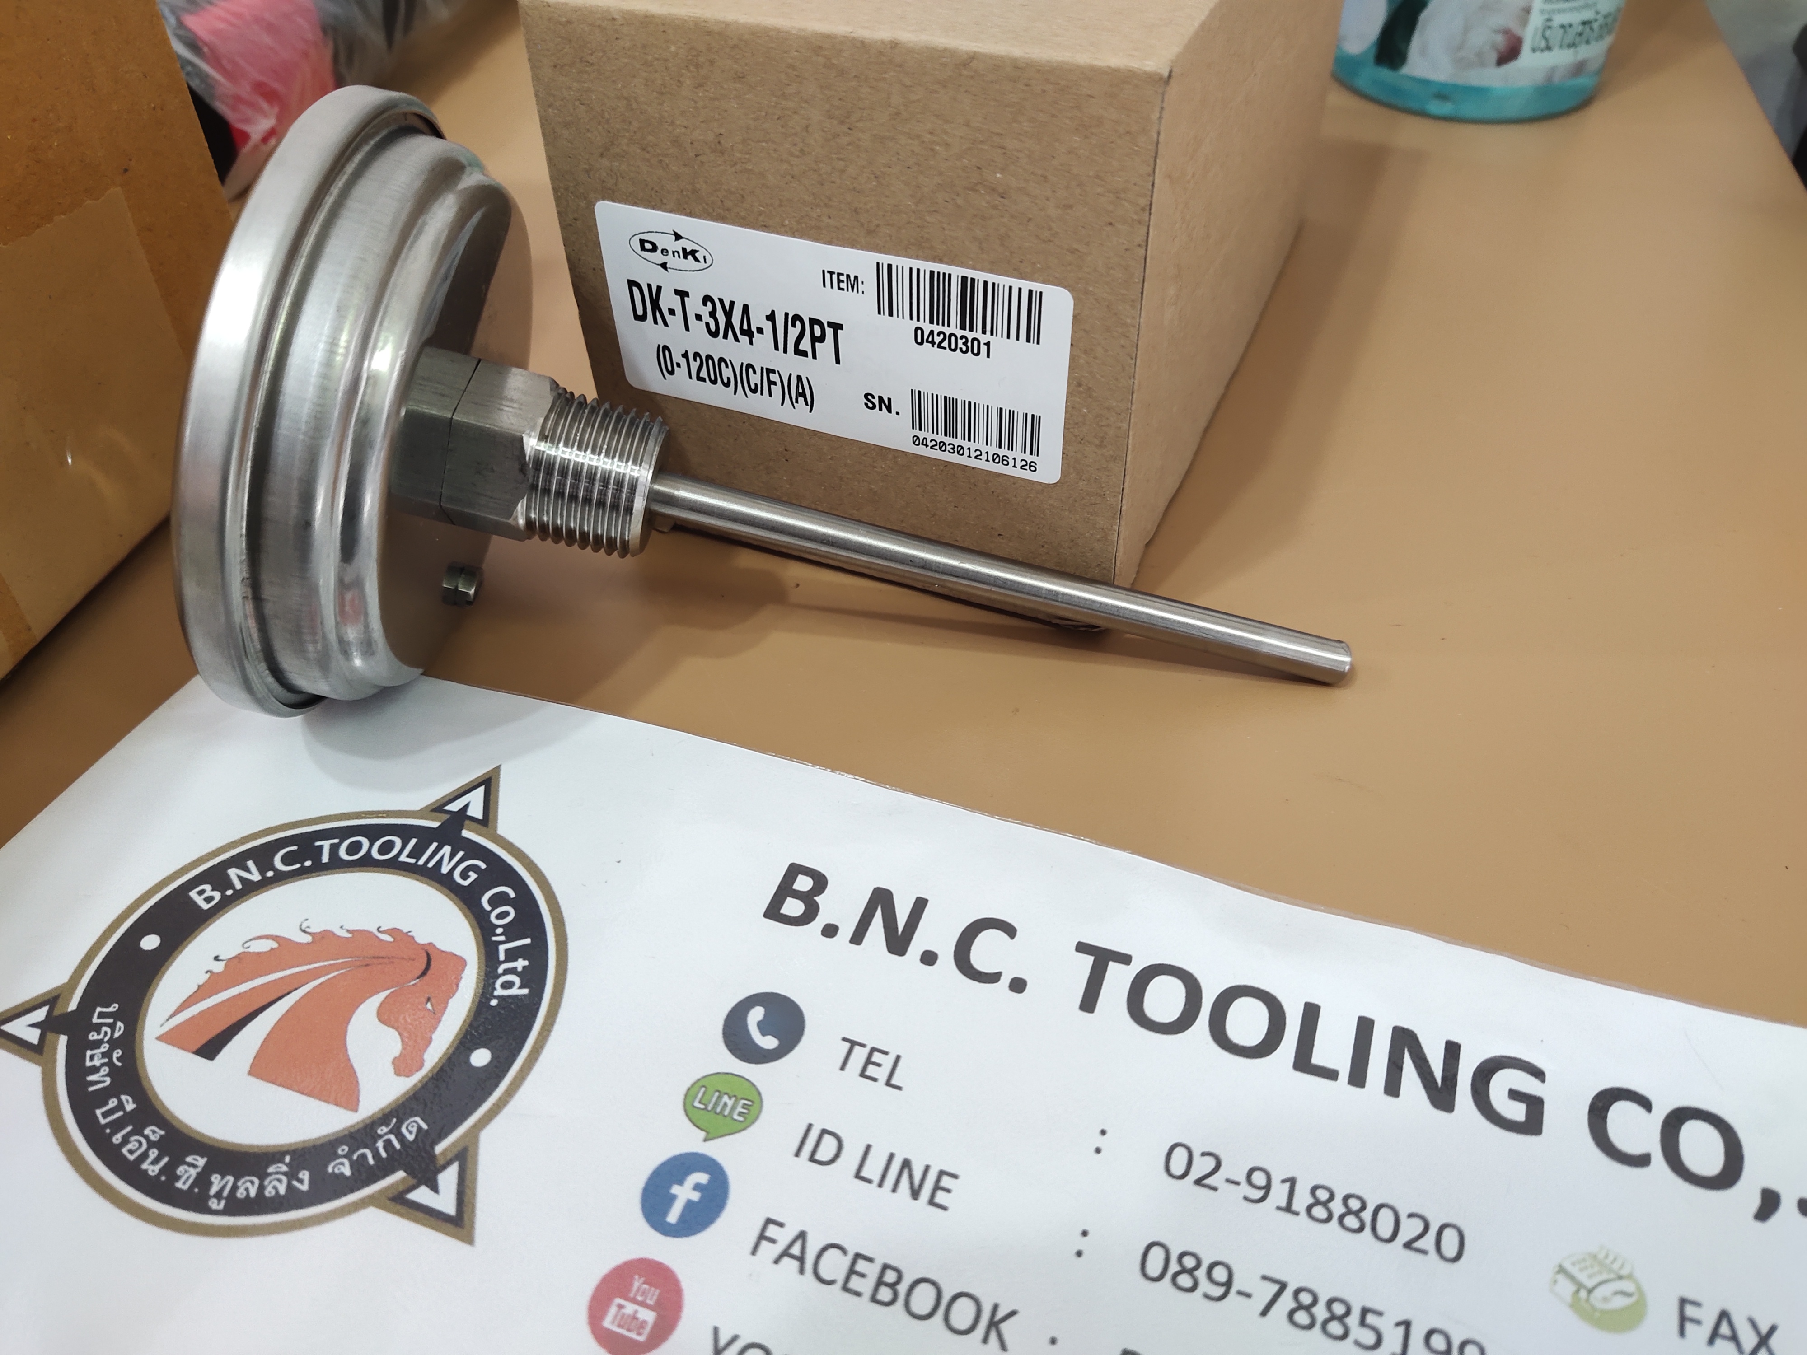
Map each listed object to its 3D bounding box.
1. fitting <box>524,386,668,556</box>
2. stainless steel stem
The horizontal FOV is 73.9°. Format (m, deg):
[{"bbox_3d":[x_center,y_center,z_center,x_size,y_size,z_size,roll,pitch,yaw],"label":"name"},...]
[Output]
[{"bbox_3d":[-0.042,-0.028,0.167,0.015,0.021,0.021,13,40,-6],"label":"fitting"},{"bbox_3d":[0.015,-0.014,0.173,0.103,0.006,0.006,13,40,-6],"label":"stainless steel stem"}]

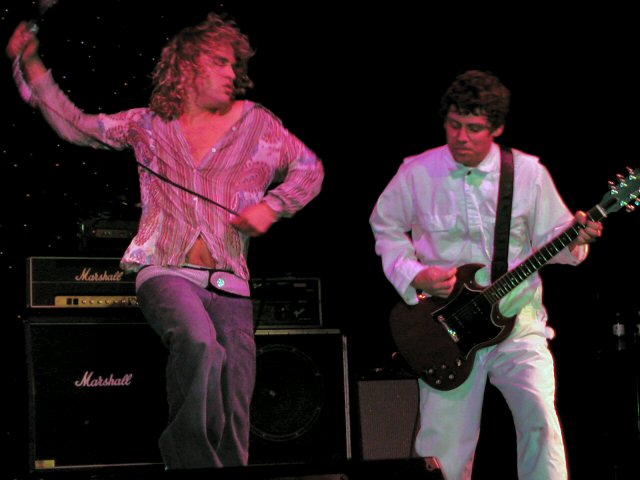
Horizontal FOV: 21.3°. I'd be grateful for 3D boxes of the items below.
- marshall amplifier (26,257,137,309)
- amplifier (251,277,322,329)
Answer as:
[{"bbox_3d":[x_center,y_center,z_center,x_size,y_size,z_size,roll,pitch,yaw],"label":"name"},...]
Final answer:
[{"bbox_3d":[-1.116,0.228,8.483,0.740,0.270,0.215,1,-8,-21],"label":"marshall amplifier"},{"bbox_3d":[-0.303,0.324,8.287,0.560,0.250,0.300,1,-8,-21],"label":"amplifier"}]

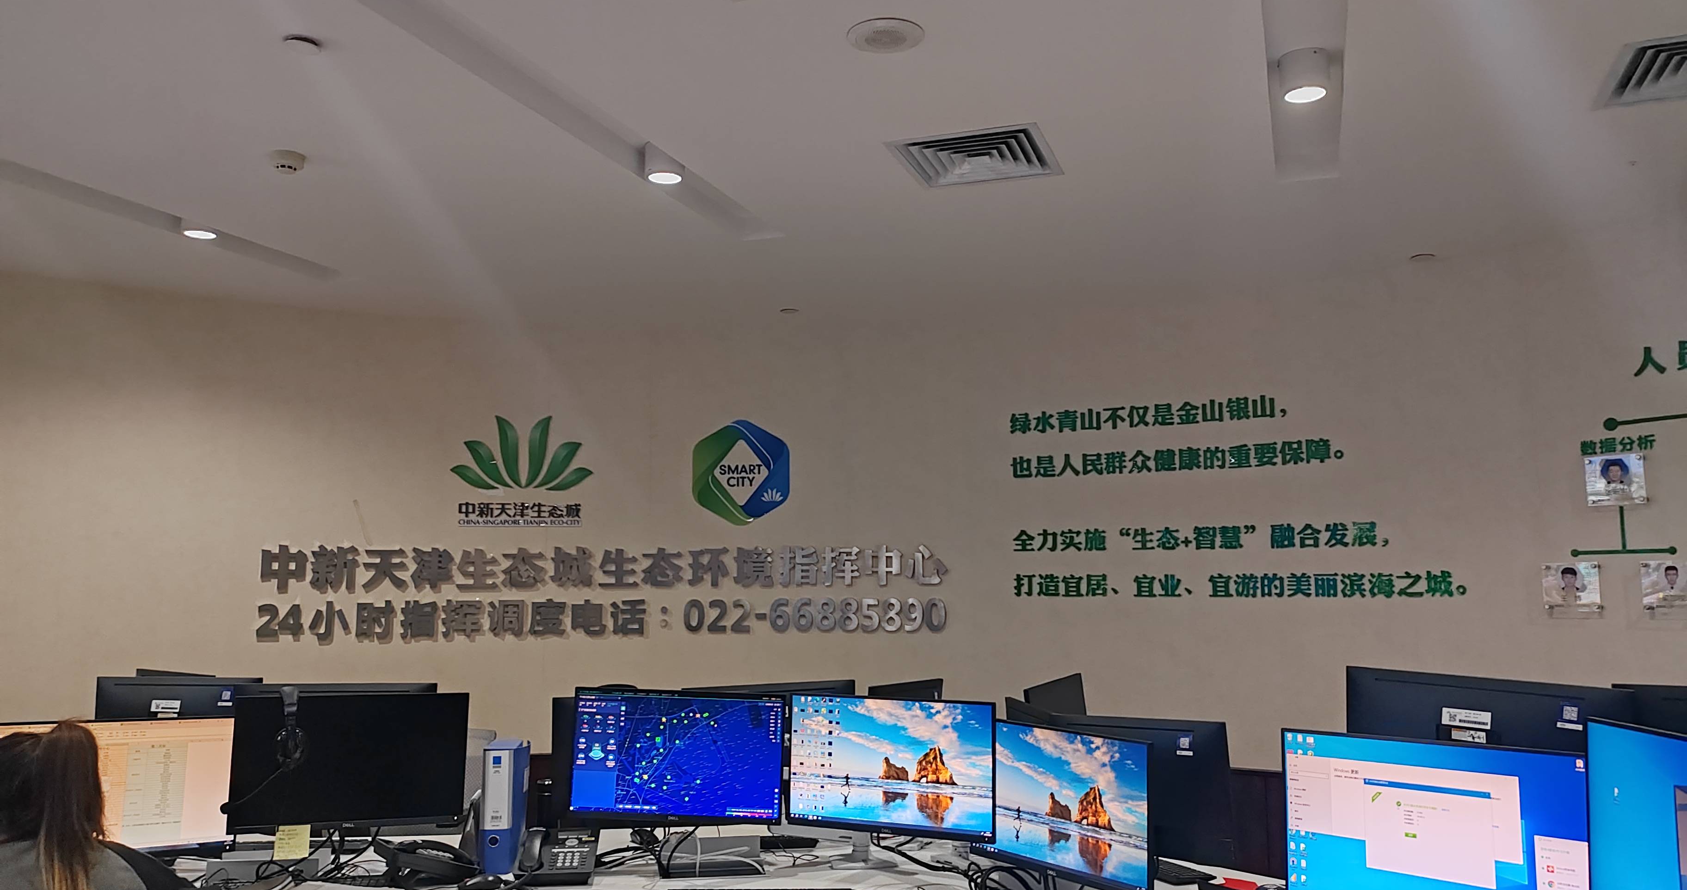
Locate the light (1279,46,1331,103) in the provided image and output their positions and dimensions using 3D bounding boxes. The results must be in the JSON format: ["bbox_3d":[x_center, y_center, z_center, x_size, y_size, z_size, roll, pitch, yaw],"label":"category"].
[{"bbox_3d":[1.293,-1.033,3.688,0.130,0.110,0.130,-2,-7,19],"label":"light"}]

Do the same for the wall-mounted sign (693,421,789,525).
[{"bbox_3d":[-0.530,0.144,6.846,0.507,0.550,0.030,-1,-6,3],"label":"wall-mounted sign"}]

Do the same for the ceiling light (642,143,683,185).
[{"bbox_3d":[-0.596,-0.945,4.413,0.130,0.110,0.130,0,-6,0],"label":"ceiling light"}]

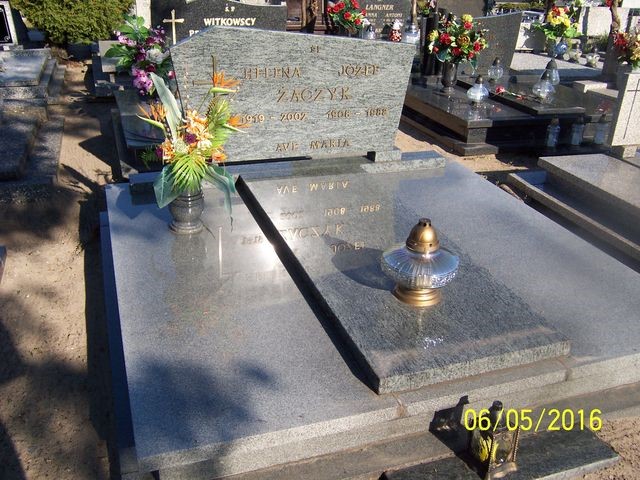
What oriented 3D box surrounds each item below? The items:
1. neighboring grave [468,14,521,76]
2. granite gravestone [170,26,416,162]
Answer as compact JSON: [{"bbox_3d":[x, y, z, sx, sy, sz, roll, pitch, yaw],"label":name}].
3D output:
[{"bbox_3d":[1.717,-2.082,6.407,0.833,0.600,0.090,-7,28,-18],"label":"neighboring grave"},{"bbox_3d":[-0.120,-0.739,3.161,1.276,0.710,0.090,-7,28,-18],"label":"granite gravestone"}]

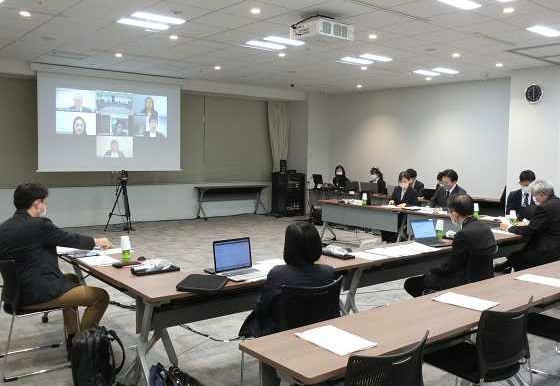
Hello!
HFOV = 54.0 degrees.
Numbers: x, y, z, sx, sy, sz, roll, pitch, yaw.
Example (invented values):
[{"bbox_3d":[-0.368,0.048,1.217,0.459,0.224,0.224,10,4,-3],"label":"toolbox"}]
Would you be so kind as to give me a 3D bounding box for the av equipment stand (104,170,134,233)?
[{"bbox_3d":[-2.946,0.143,10.342,0.530,1.170,0.500,-3,5,-40],"label":"av equipment stand"}]

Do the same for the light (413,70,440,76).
[{"bbox_3d":[2.623,-2.140,9.833,0.620,0.060,0.170,-3,5,-40],"label":"light"}]

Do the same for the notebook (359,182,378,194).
[{"bbox_3d":[1.879,-0.074,11.204,0.385,0.225,0.290,4,5,37],"label":"notebook"}]

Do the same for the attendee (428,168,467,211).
[{"bbox_3d":[2.497,0.327,8.088,0.680,1.320,0.510,-2,5,-39],"label":"attendee"}]

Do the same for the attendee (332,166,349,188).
[{"bbox_3d":[1.397,0.004,12.685,0.470,1.250,0.680,4,5,40],"label":"attendee"}]

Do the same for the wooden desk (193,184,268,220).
[{"bbox_3d":[-1.084,0.211,12.864,1.800,0.710,0.450,-2,5,-39],"label":"wooden desk"}]

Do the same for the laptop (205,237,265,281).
[{"bbox_3d":[-0.244,0.440,3.659,0.305,0.224,0.255,-3,5,-40],"label":"laptop"}]

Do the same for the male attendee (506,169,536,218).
[{"bbox_3d":[3.340,0.366,7.512,0.500,1.330,0.750,5,6,42],"label":"male attendee"}]

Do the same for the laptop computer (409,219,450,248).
[{"bbox_3d":[1.425,0.374,5.116,0.325,0.205,0.295,-1,5,-30],"label":"laptop computer"}]

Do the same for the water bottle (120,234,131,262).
[{"bbox_3d":[-1.135,0.415,4.054,0.073,0.190,0.073,-3,5,-40],"label":"water bottle"}]

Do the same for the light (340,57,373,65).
[{"bbox_3d":[1.260,-2.134,8.852,0.615,0.060,0.185,-2,5,-39],"label":"light"}]

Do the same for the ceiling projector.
[{"bbox_3d":[0.470,-1.758,6.035,0.490,0.165,0.410,-2,5,-39],"label":"ceiling projector"}]

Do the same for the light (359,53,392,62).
[{"bbox_3d":[1.510,-2.106,8.539,0.615,0.060,0.185,-2,5,-39],"label":"light"}]

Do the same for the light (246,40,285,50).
[{"bbox_3d":[-0.178,-2.080,7.716,0.615,0.060,0.185,-2,5,-39],"label":"light"}]

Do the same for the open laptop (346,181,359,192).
[{"bbox_3d":[1.590,-0.117,11.818,0.260,0.215,0.330,-3,5,-40],"label":"open laptop"}]

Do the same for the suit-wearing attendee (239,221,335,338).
[{"bbox_3d":[0.025,0.714,3.252,0.510,1.140,0.700,-3,5,-40],"label":"suit-wearing attendee"}]

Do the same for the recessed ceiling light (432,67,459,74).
[{"bbox_3d":[2.879,-2.115,9.544,0.620,0.060,0.170,-3,5,-40],"label":"recessed ceiling light"}]

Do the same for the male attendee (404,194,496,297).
[{"bbox_3d":[1.420,0.620,4.428,0.490,1.240,0.730,-3,6,-41],"label":"male attendee"}]

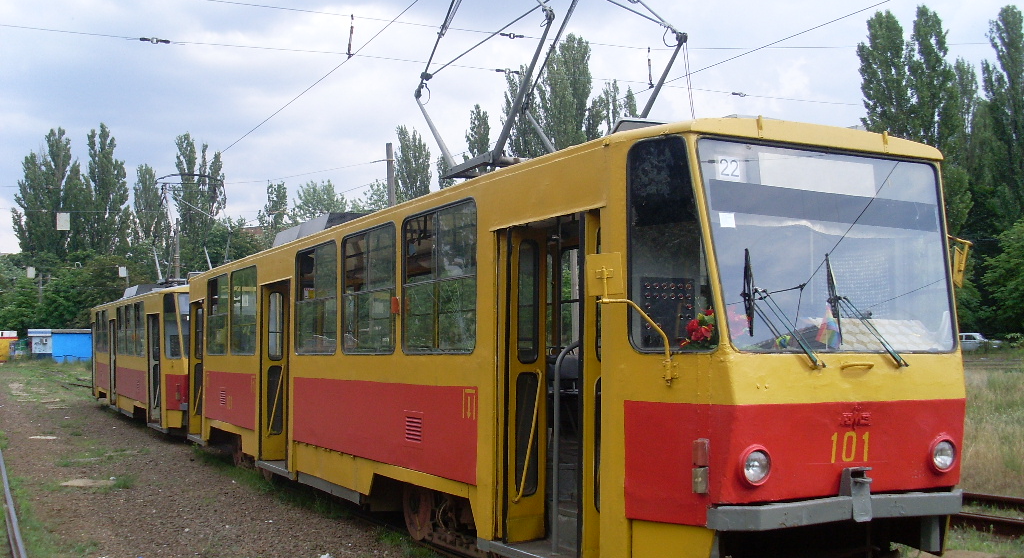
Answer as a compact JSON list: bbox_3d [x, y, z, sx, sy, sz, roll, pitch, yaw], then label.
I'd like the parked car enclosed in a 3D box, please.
[{"bbox_3d":[31.398,4.476,78.000,4.500,1.470,1.720,-3,-5,38],"label":"parked car"}]

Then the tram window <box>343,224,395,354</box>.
[{"bbox_3d":[-1.364,0.129,10.569,0.060,1.170,1.531,1,-4,-26],"label":"tram window"}]

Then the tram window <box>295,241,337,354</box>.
[{"bbox_3d":[-2.124,0.235,12.109,0.060,1.170,1.581,1,-4,-26],"label":"tram window"}]

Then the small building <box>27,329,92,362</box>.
[{"bbox_3d":[-36.453,5.424,92.250,5.700,2.650,2.500,-1,-4,0],"label":"small building"}]

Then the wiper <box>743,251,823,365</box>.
[{"bbox_3d":[1.494,0.163,6.247,0.470,0.650,0.090,1,-11,-26],"label":"wiper"}]

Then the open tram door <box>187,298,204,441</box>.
[{"bbox_3d":[-4.974,1.448,18.069,0.200,2.212,1.383,1,-4,-26],"label":"open tram door"}]

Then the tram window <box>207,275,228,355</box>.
[{"bbox_3d":[-4.340,0.543,16.595,0.060,1.170,1.631,1,-4,-26],"label":"tram window"}]

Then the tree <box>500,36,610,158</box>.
[{"bbox_3d":[2.945,-5.140,74.292,7.000,22.259,6.500,-1,-4,0],"label":"tree"}]

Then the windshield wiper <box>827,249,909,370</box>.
[{"bbox_3d":[2.055,0.174,6.501,0.500,0.650,0.090,1,-11,-26],"label":"windshield wiper"}]

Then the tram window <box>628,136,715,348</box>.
[{"bbox_3d":[0.872,-0.198,6.269,0.581,1.218,0.060,-4,-5,44],"label":"tram window"}]

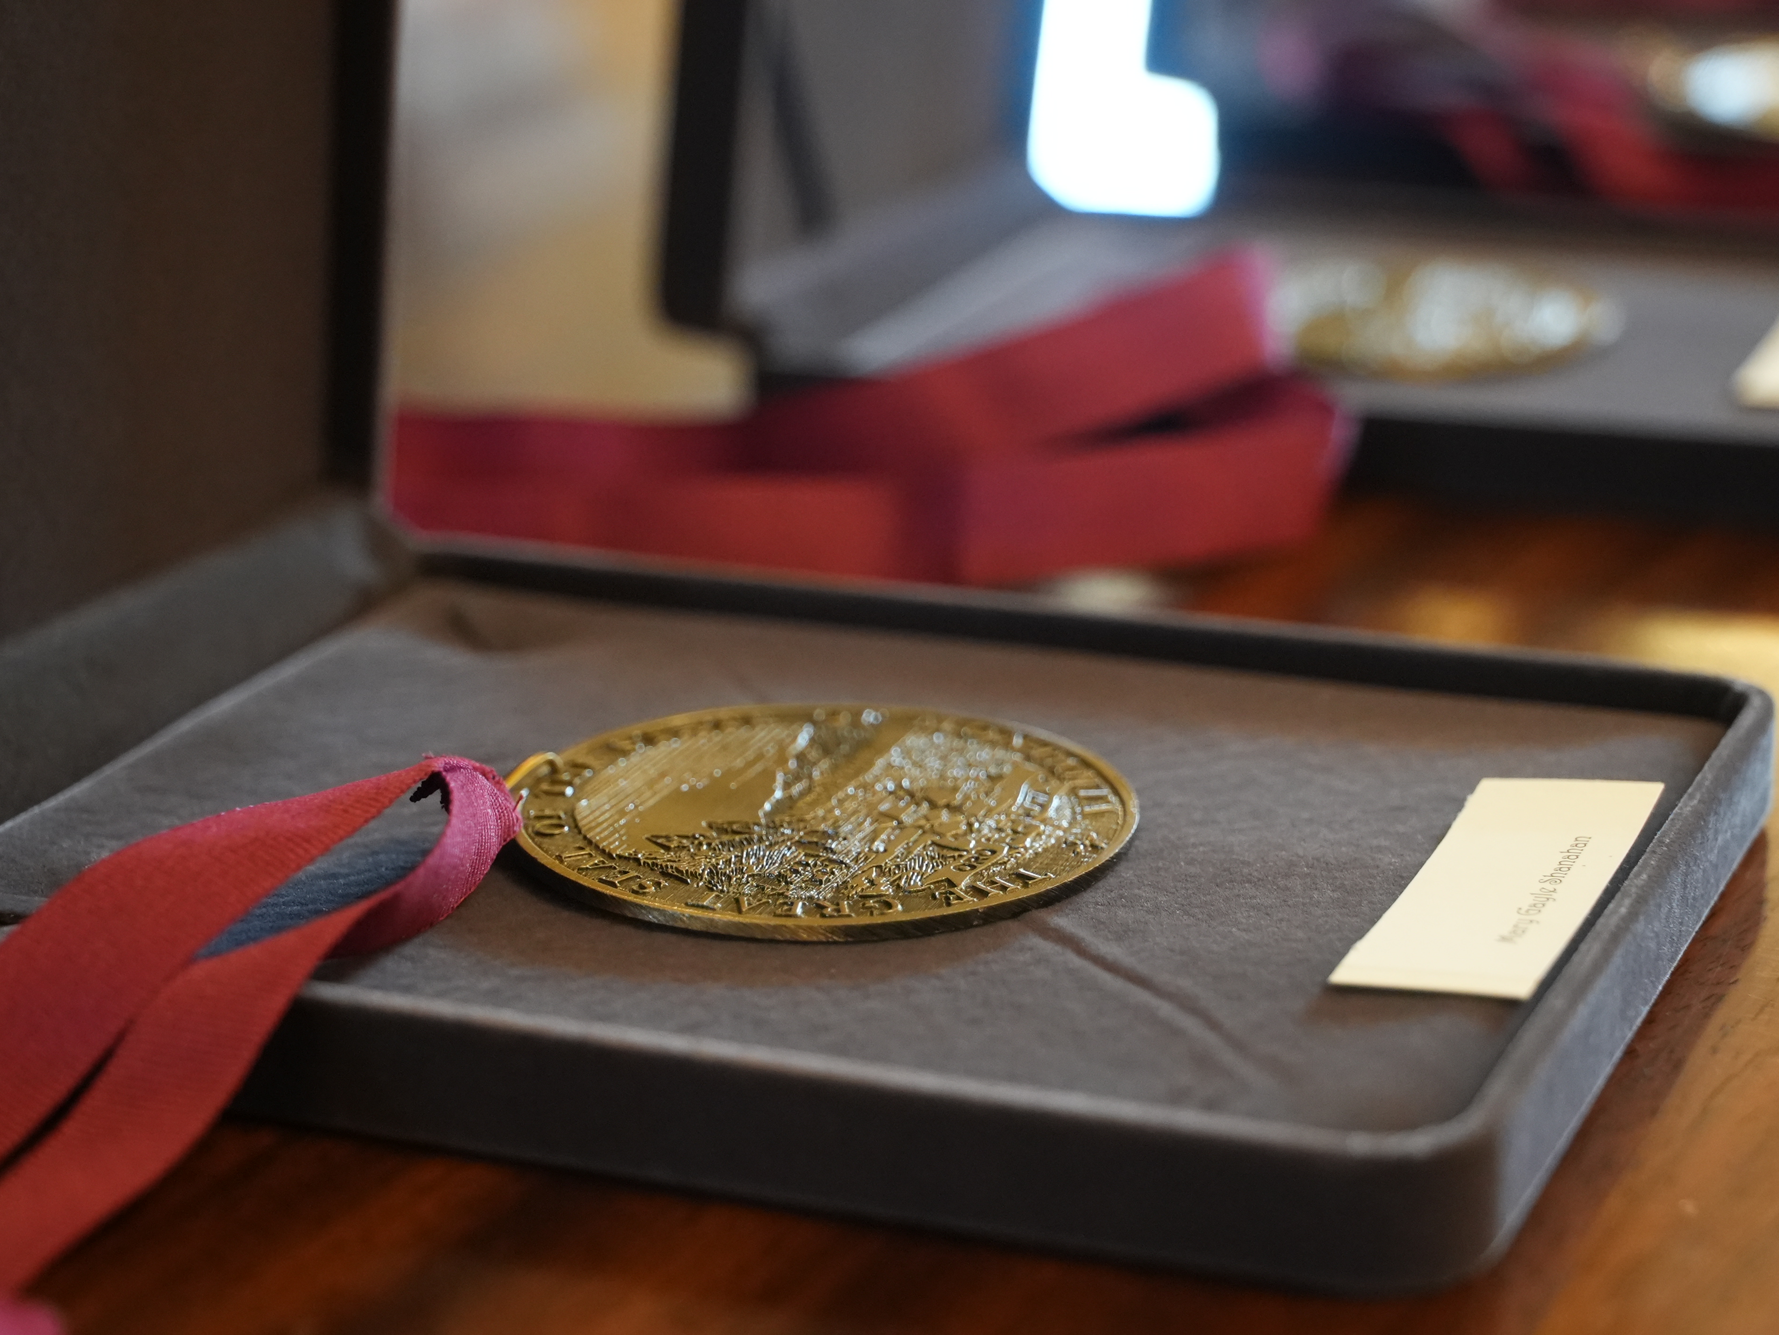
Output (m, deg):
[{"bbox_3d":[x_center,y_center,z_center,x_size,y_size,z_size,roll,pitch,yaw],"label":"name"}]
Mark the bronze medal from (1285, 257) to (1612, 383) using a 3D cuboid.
[{"bbox_3d":[0.093,-0.061,0.688,0.073,0.003,0.073,5,19,14],"label":"bronze medal"}]

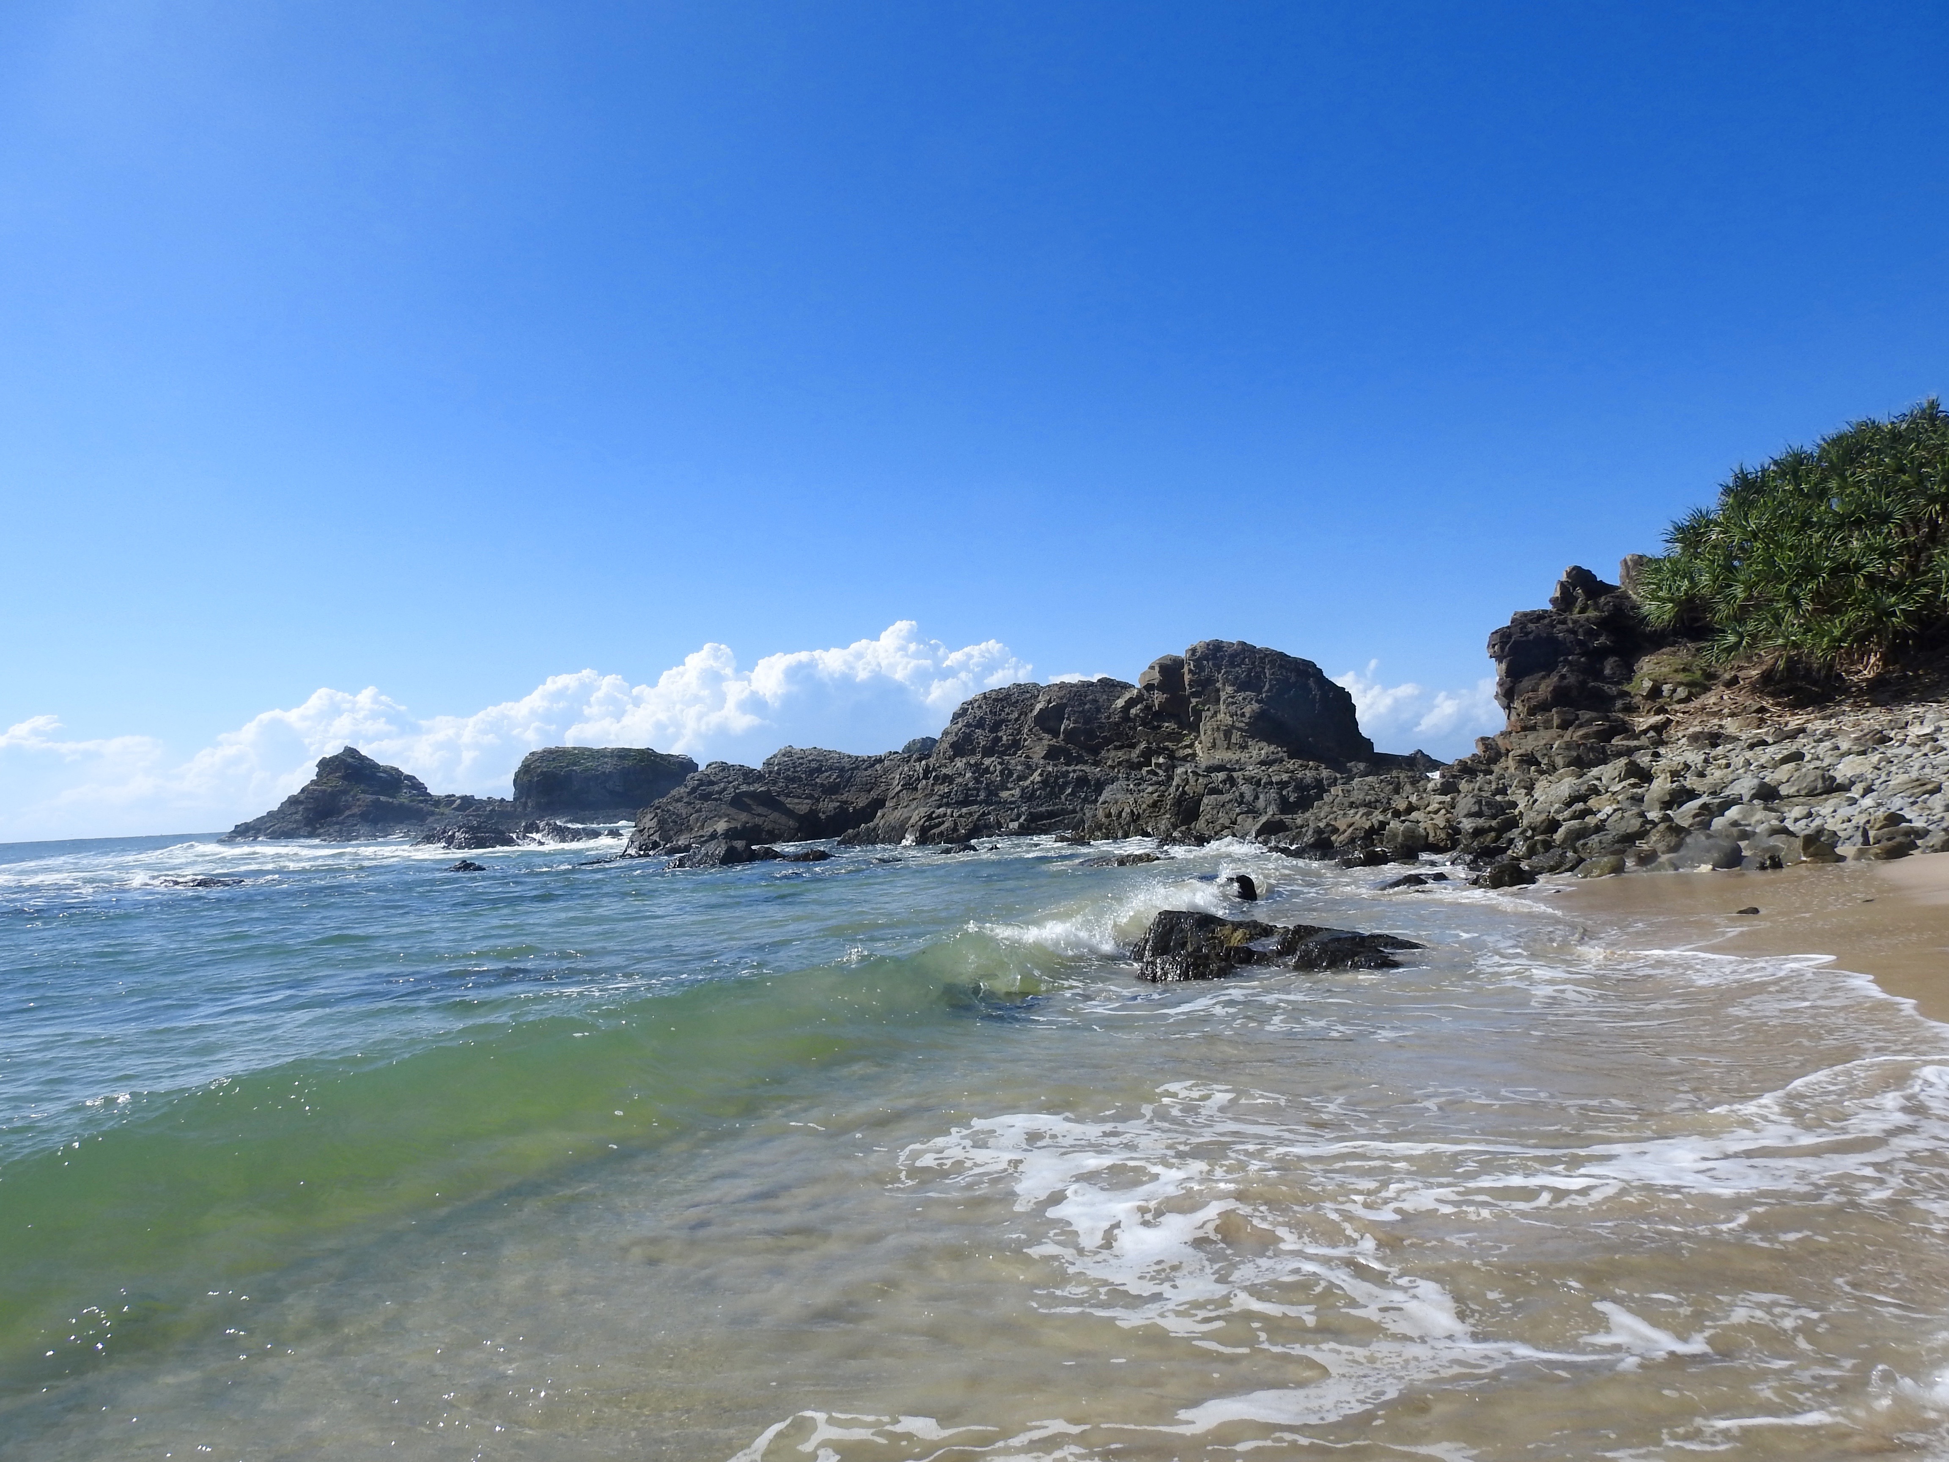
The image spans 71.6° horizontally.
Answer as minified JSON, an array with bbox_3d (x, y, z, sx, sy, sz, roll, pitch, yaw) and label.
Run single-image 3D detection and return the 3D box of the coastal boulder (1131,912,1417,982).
[{"bbox_3d":[2.659,1.884,12.030,2.500,0.580,1.500,-3,-3,12],"label":"coastal boulder"}]

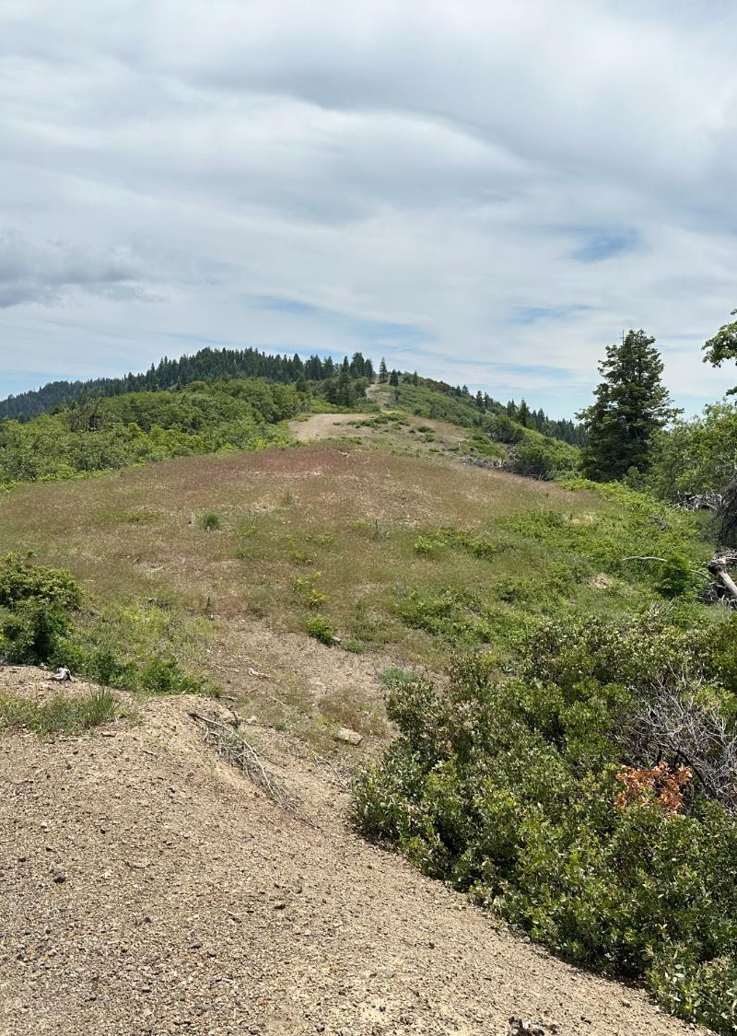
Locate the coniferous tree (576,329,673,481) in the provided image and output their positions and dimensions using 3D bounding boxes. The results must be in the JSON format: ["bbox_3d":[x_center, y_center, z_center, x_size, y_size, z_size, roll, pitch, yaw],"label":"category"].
[{"bbox_3d":[12.144,-5.299,45.000,4.400,7.200,4.400,0,6,0],"label":"coniferous tree"}]

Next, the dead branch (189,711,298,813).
[{"bbox_3d":[-0.670,1.253,5.093,0.928,0.180,0.320,28,14,40],"label":"dead branch"}]

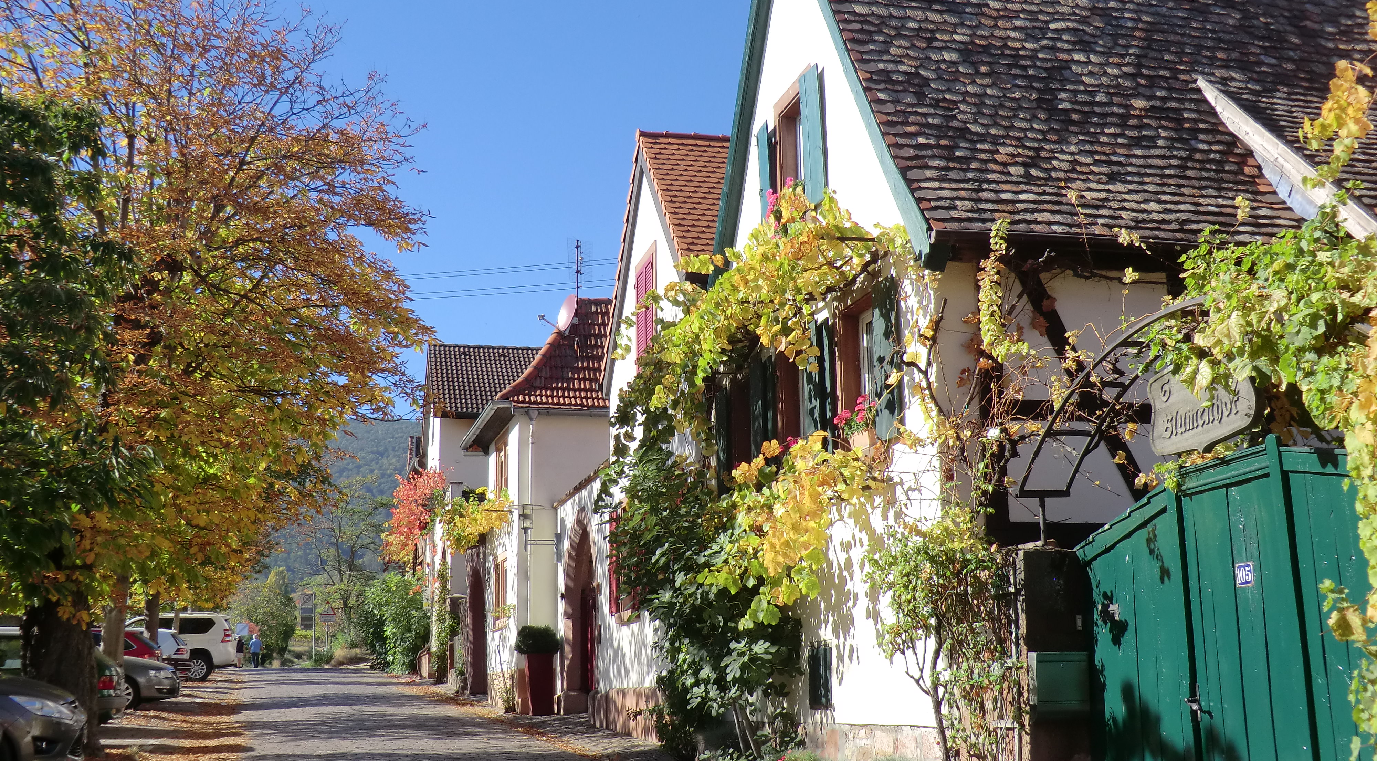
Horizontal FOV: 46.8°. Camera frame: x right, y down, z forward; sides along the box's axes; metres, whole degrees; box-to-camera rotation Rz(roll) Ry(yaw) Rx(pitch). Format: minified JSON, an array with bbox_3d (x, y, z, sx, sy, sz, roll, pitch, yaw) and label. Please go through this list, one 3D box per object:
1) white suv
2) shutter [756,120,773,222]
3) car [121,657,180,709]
[{"bbox_3d":[-14.975,7.399,44.164,4.780,1.860,1.885,2,-9,-14],"label":"white suv"},{"bbox_3d":[0.774,-1.981,16.545,0.050,1.320,0.480,1,-12,-9],"label":"shutter"},{"bbox_3d":[-12.578,5.801,31.771,4.770,1.480,1.820,1,-9,-8],"label":"car"}]

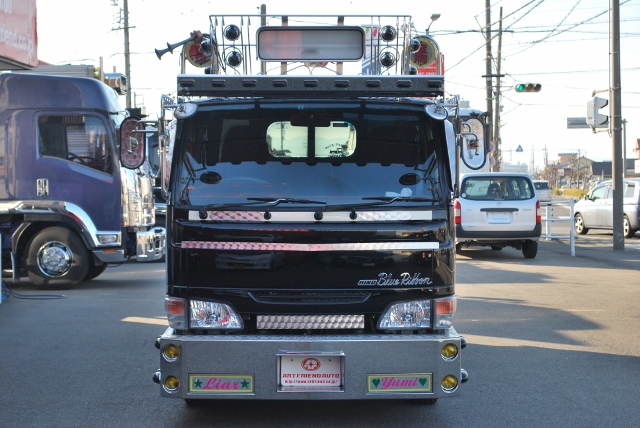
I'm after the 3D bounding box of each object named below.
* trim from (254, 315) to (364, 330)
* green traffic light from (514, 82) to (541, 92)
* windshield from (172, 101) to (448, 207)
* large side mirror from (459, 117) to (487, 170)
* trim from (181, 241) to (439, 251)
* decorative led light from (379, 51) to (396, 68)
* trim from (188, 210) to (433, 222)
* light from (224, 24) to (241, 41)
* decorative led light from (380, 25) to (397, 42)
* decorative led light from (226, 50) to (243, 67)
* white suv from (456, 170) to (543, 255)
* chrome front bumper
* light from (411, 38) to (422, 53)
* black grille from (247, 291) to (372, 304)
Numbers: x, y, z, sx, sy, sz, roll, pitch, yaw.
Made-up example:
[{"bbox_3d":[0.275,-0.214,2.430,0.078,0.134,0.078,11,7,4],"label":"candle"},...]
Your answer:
[{"bbox_3d":[-0.051,0.624,7.380,0.617,0.079,0.025,0,1,0],"label":"trim"},{"bbox_3d":[9.219,-5.606,57.000,1.170,0.410,0.320,0,2,-7],"label":"green traffic light"},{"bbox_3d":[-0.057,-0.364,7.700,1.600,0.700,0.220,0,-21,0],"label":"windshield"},{"bbox_3d":[0.918,-0.420,7.650,0.152,0.315,0.070,0,1,-10],"label":"large side mirror"},{"bbox_3d":[-0.053,0.188,7.390,1.495,0.053,0.070,0,1,0],"label":"trim"},{"bbox_3d":[0.417,-0.951,7.900,0.102,0.102,0.090,0,1,0],"label":"decorative led light"},{"bbox_3d":[-0.054,0.013,7.510,1.430,0.062,0.050,0,1,0],"label":"trim"},{"bbox_3d":[-0.562,-1.159,8.200,0.098,0.098,0.085,0,2,0],"label":"light"},{"bbox_3d":[0.439,-1.155,8.200,0.098,0.098,0.085,0,2,0],"label":"decorative led light"},{"bbox_3d":[-0.545,-0.993,8.200,0.098,0.098,0.085,0,2,0],"label":"decorative led light"},{"bbox_3d":[2.900,-0.005,24.000,1.690,1.510,4.200,0,2,-5],"label":"white suv"},{"bbox_3d":[-0.051,0.855,7.330,1.720,0.335,0.550,0,1,0],"label":"chrome front bumper"},{"bbox_3d":[0.629,-1.113,8.450,0.090,0.100,0.100,0,1,0],"label":"light"},{"bbox_3d":[-0.058,0.485,7.400,0.710,0.080,0.070,0,2,0],"label":"black grille"}]

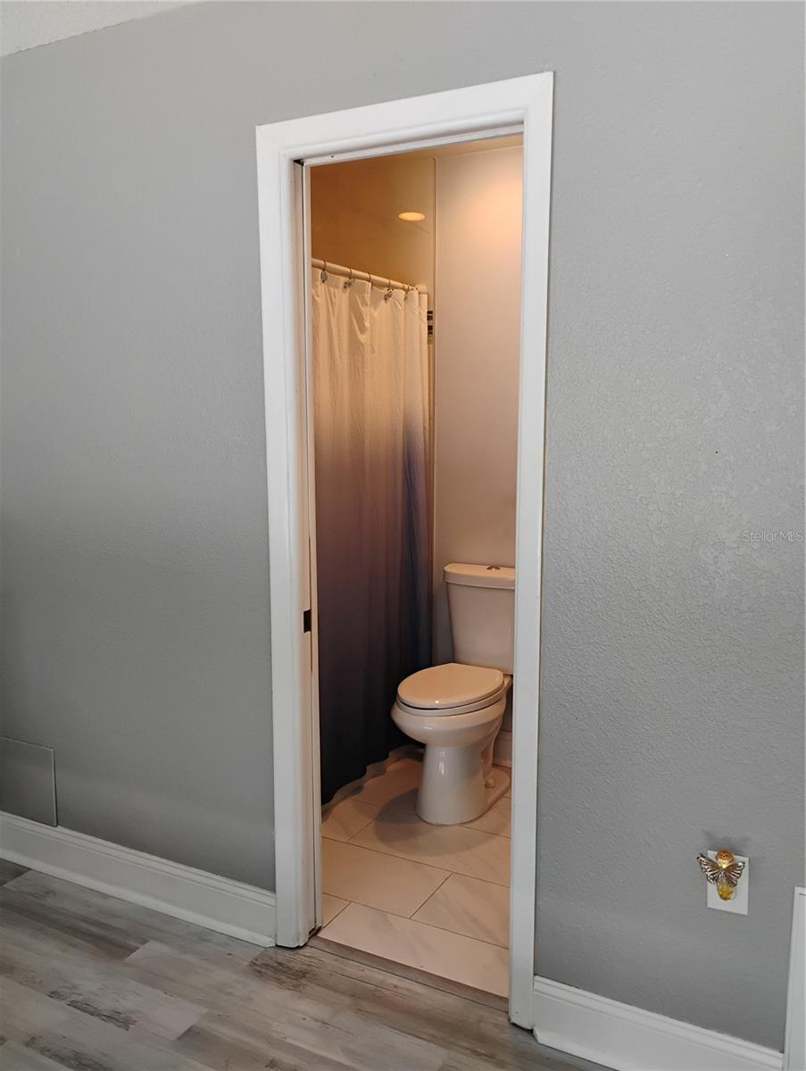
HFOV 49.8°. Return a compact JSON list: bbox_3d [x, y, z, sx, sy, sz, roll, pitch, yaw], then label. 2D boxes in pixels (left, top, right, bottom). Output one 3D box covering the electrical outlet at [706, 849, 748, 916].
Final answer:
[{"bbox_3d":[0.674,0.720,1.798,0.080,0.126,0.010,4,10,27],"label":"electrical outlet"}]

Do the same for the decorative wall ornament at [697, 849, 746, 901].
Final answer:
[{"bbox_3d":[0.647,0.687,1.765,0.089,0.092,0.060,4,10,27],"label":"decorative wall ornament"}]

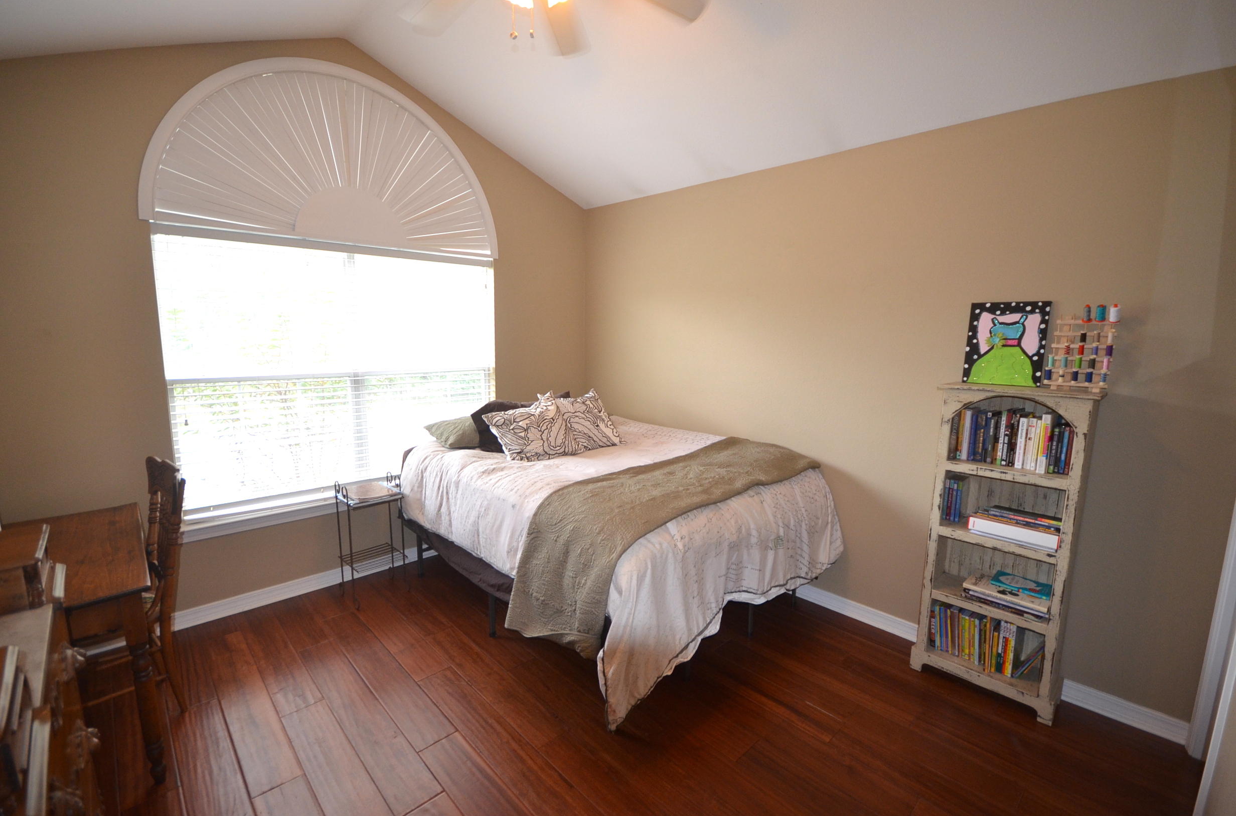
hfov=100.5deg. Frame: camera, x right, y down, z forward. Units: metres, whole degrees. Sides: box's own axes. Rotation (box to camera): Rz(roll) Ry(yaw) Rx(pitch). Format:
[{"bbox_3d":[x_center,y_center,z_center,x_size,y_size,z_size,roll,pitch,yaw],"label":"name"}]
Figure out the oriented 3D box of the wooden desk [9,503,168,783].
[{"bbox_3d":[-2.162,0.913,1.839,1.066,0.727,0.743,9,12,44],"label":"wooden desk"}]

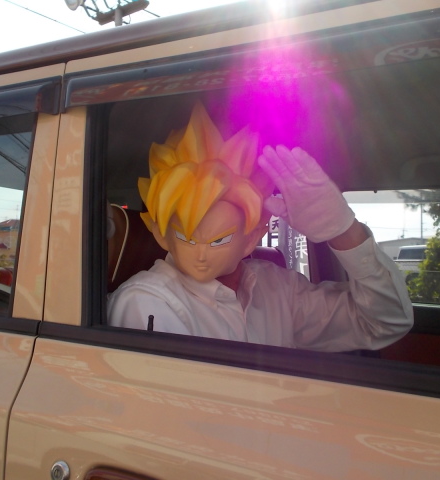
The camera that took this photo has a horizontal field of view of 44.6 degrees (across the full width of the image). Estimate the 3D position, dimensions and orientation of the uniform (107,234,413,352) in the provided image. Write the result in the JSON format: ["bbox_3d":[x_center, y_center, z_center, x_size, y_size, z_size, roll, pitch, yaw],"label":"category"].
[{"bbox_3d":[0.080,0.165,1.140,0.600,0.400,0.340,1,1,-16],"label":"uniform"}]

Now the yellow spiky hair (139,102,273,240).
[{"bbox_3d":[-0.030,-0.140,1.130,0.270,0.280,0.270,0,10,6],"label":"yellow spiky hair"}]

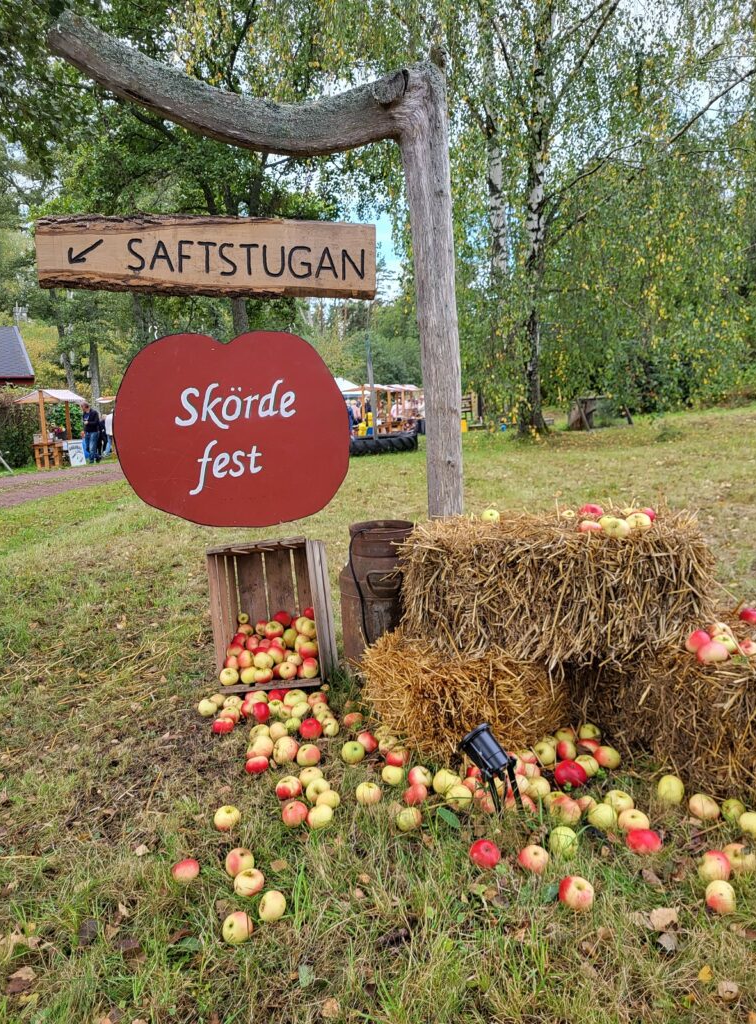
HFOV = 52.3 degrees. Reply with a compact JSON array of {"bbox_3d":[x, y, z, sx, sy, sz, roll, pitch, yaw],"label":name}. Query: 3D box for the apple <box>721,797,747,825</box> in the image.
[{"bbox_3d":[0.983,0.826,2.120,0.066,0.060,0.066,0,9,0],"label":"apple"}]

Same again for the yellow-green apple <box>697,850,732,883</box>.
[{"bbox_3d":[0.798,0.840,1.821,0.072,0.067,0.072,-1,9,0],"label":"yellow-green apple"}]

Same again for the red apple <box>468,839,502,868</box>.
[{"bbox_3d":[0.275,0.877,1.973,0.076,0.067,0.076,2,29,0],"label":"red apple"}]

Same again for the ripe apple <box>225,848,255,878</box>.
[{"bbox_3d":[-0.386,0.977,2.144,0.077,0.071,0.077,-3,9,0],"label":"ripe apple"}]

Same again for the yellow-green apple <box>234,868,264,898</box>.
[{"bbox_3d":[-0.335,0.967,2.005,0.076,0.065,0.076,-1,9,0],"label":"yellow-green apple"}]

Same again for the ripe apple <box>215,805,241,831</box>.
[{"bbox_3d":[-0.424,0.863,2.166,0.071,0.064,0.071,0,9,0],"label":"ripe apple"}]

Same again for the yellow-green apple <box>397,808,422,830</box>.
[{"bbox_3d":[0.095,0.916,2.321,0.075,0.070,0.075,-3,9,0],"label":"yellow-green apple"}]

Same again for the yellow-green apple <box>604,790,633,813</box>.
[{"bbox_3d":[0.670,0.806,2.138,0.070,0.064,0.070,0,9,0],"label":"yellow-green apple"}]

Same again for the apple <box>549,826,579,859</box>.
[{"bbox_3d":[0.475,0.844,1.962,0.072,0.071,0.072,-1,9,0],"label":"apple"}]

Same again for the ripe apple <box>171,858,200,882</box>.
[{"bbox_3d":[-0.497,0.929,1.993,0.067,0.060,0.067,0,9,0],"label":"ripe apple"}]

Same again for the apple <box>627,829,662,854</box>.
[{"bbox_3d":[0.666,0.824,1.926,0.072,0.065,0.072,0,9,0],"label":"apple"}]

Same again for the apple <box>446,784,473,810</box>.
[{"bbox_3d":[0.240,0.838,2.258,0.074,0.067,0.074,-1,9,0],"label":"apple"}]

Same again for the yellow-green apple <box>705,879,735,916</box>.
[{"bbox_3d":[0.854,0.958,1.915,0.073,0.068,0.073,-3,9,0],"label":"yellow-green apple"}]

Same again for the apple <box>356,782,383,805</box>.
[{"bbox_3d":[-0.026,0.854,2.327,0.076,0.067,0.076,-1,9,0],"label":"apple"}]

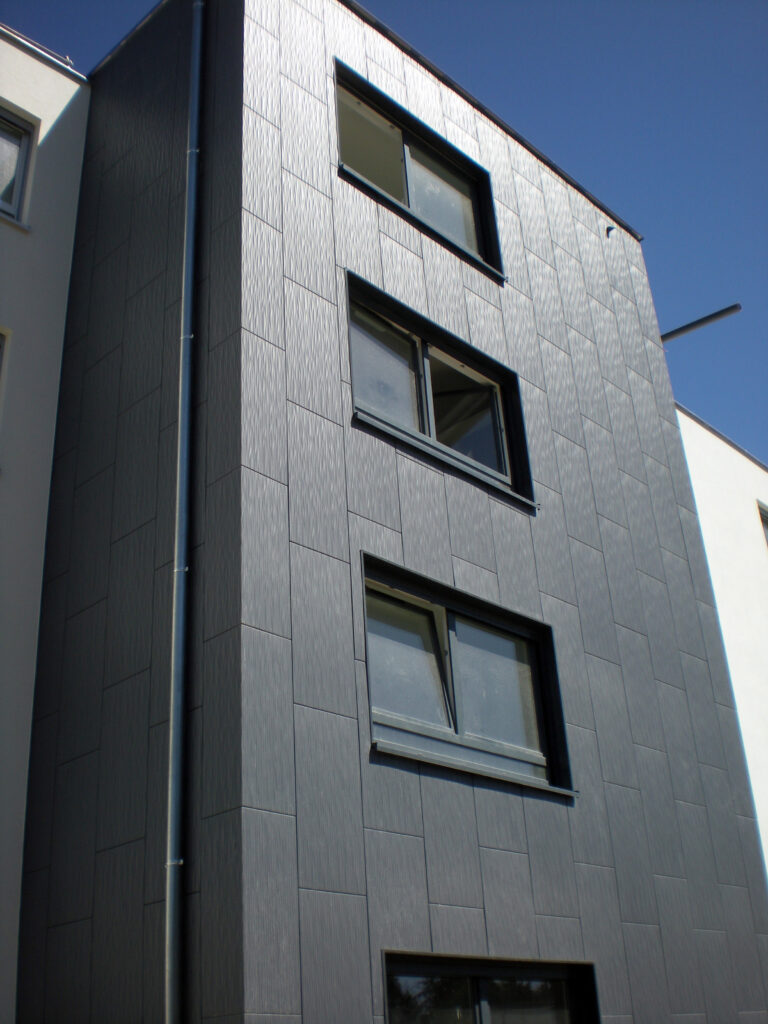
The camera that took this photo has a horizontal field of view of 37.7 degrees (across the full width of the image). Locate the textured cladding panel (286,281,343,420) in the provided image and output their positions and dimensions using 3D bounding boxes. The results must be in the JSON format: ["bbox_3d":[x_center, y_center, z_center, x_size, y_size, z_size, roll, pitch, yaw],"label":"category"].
[{"bbox_3d":[-0.576,-1.302,9.178,0.020,1.205,0.601,-27,-35,37],"label":"textured cladding panel"}]

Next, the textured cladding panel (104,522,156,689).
[{"bbox_3d":[-1.924,0.696,8.570,0.605,1.206,0.030,-26,-35,37],"label":"textured cladding panel"}]

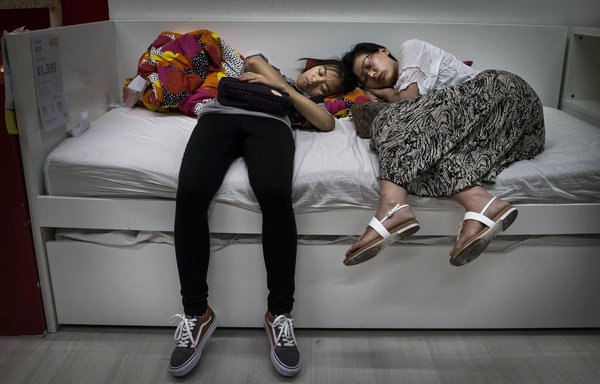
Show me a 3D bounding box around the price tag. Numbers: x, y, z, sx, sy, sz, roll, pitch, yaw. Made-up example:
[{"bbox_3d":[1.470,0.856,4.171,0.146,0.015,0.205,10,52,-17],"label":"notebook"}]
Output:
[{"bbox_3d":[-0.801,-0.357,1.894,0.008,0.299,0.209,1,19,0],"label":"price tag"}]

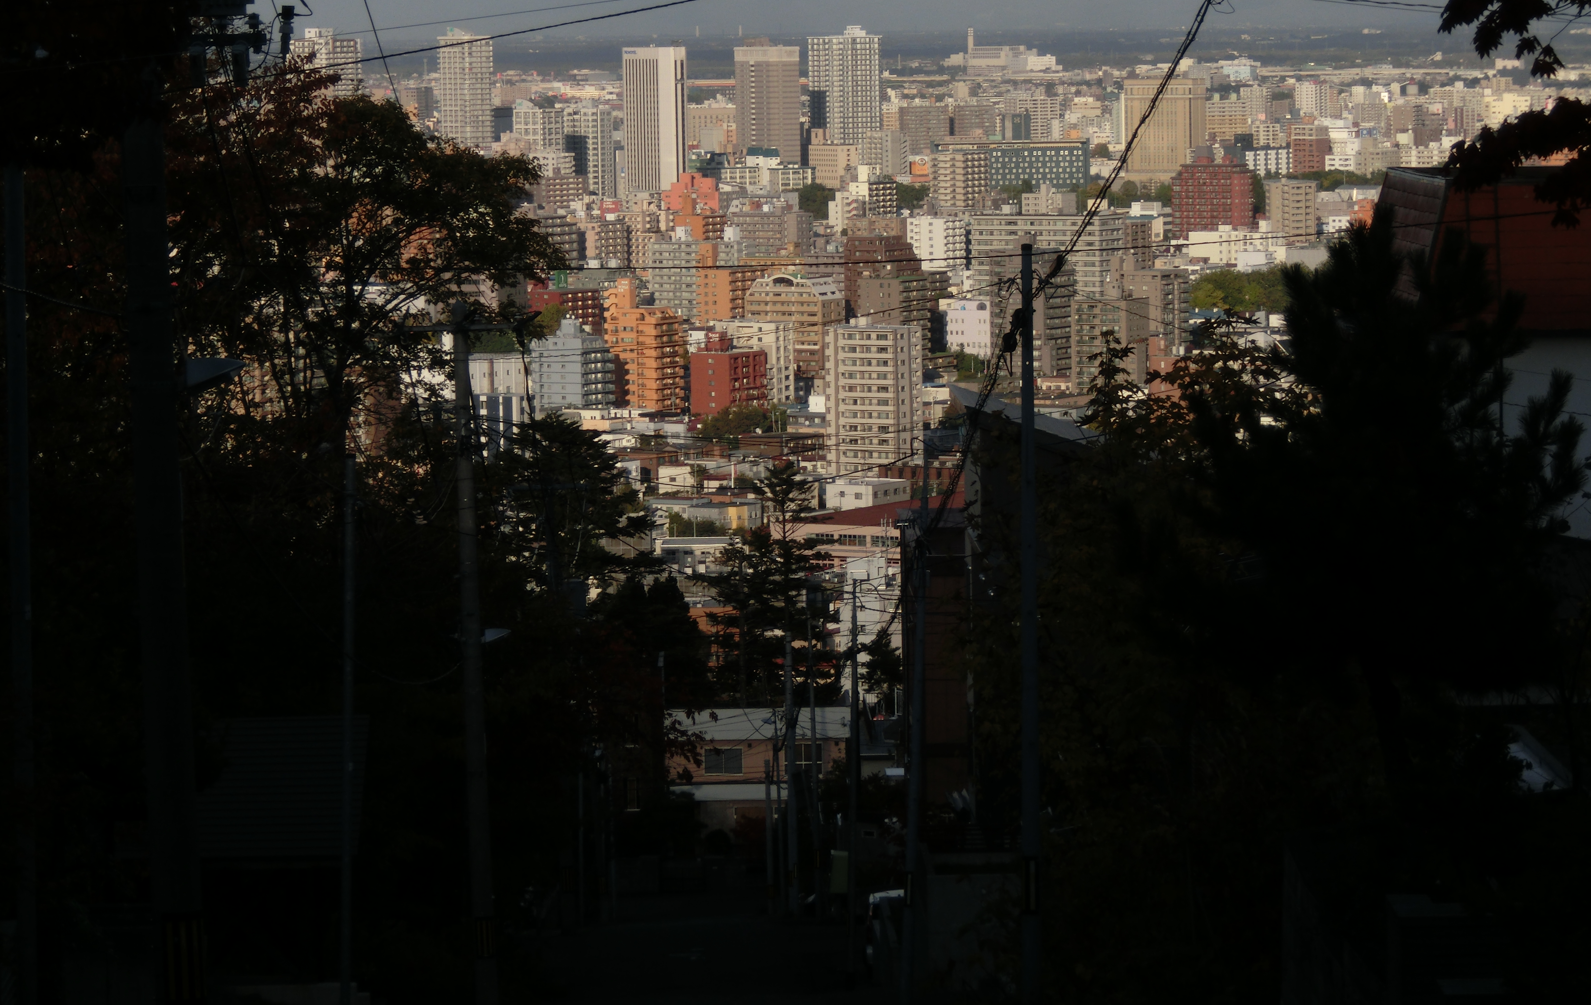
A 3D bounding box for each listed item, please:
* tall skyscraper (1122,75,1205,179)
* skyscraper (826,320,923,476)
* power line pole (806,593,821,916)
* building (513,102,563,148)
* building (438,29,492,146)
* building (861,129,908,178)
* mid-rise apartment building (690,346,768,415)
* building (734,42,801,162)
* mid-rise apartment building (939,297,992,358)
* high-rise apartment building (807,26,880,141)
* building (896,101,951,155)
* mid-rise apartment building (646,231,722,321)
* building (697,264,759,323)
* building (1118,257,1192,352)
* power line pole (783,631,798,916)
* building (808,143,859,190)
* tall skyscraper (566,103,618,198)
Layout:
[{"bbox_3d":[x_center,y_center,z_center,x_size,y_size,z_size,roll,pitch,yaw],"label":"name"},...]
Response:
[{"bbox_3d":[216.860,-214.972,3311.782,42.432,67.224,22.393,1,6,24],"label":"tall skyscraper"},{"bbox_3d":[17.578,-21.849,1254.064,17.900,36.533,11.700,2,6,31],"label":"skyscraper"},{"bbox_3d":[0.554,7.769,173.562,0.220,9.984,0.220,-2,5,0],"label":"power line pole"},{"bbox_3d":[-140.913,-194.887,3102.576,16.500,51.153,25.000,2,6,26],"label":"building"},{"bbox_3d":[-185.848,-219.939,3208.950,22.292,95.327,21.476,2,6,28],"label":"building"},{"bbox_3d":[51.111,-185.892,3124.016,16.186,39.362,19.146,2,6,30],"label":"building"},{"bbox_3d":[-16.627,-29.031,1436.402,11.300,19.573,18.000,2,6,31],"label":"mid-rise apartment building"},{"bbox_3d":[-14.519,-211.942,3171.975,24.500,92.637,27.000,-6,7,-43],"label":"building"},{"bbox_3d":[53.323,-51.602,1690.609,17.800,18.503,13.000,2,6,27],"label":"mid-rise apartment building"},{"bbox_3d":[30.148,-236.530,3387.212,31.136,97.822,35.165,2,6,30],"label":"high-rise apartment building"},{"bbox_3d":[88.746,-252.941,3903.382,35.000,43.859,10.500,-3,5,-23],"label":"building"},{"bbox_3d":[-35.195,-81.095,2054.881,34.659,30.540,12.070,2,6,28],"label":"mid-rise apartment building"},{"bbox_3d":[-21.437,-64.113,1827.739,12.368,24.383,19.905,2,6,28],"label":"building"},{"bbox_3d":[106.091,-56.683,1678.026,13.600,30.397,20.000,2,6,27],"label":"building"},{"bbox_3d":[-0.149,9.299,193.568,0.320,9.848,0.320,-1,5,0],"label":"power line pole"},{"bbox_3d":[23.470,-195.371,3288.160,28.500,27.873,19.000,0,5,8],"label":"building"},{"bbox_3d":[-106.428,-178.696,2949.691,21.087,60.361,15.746,2,6,30],"label":"tall skyscraper"}]

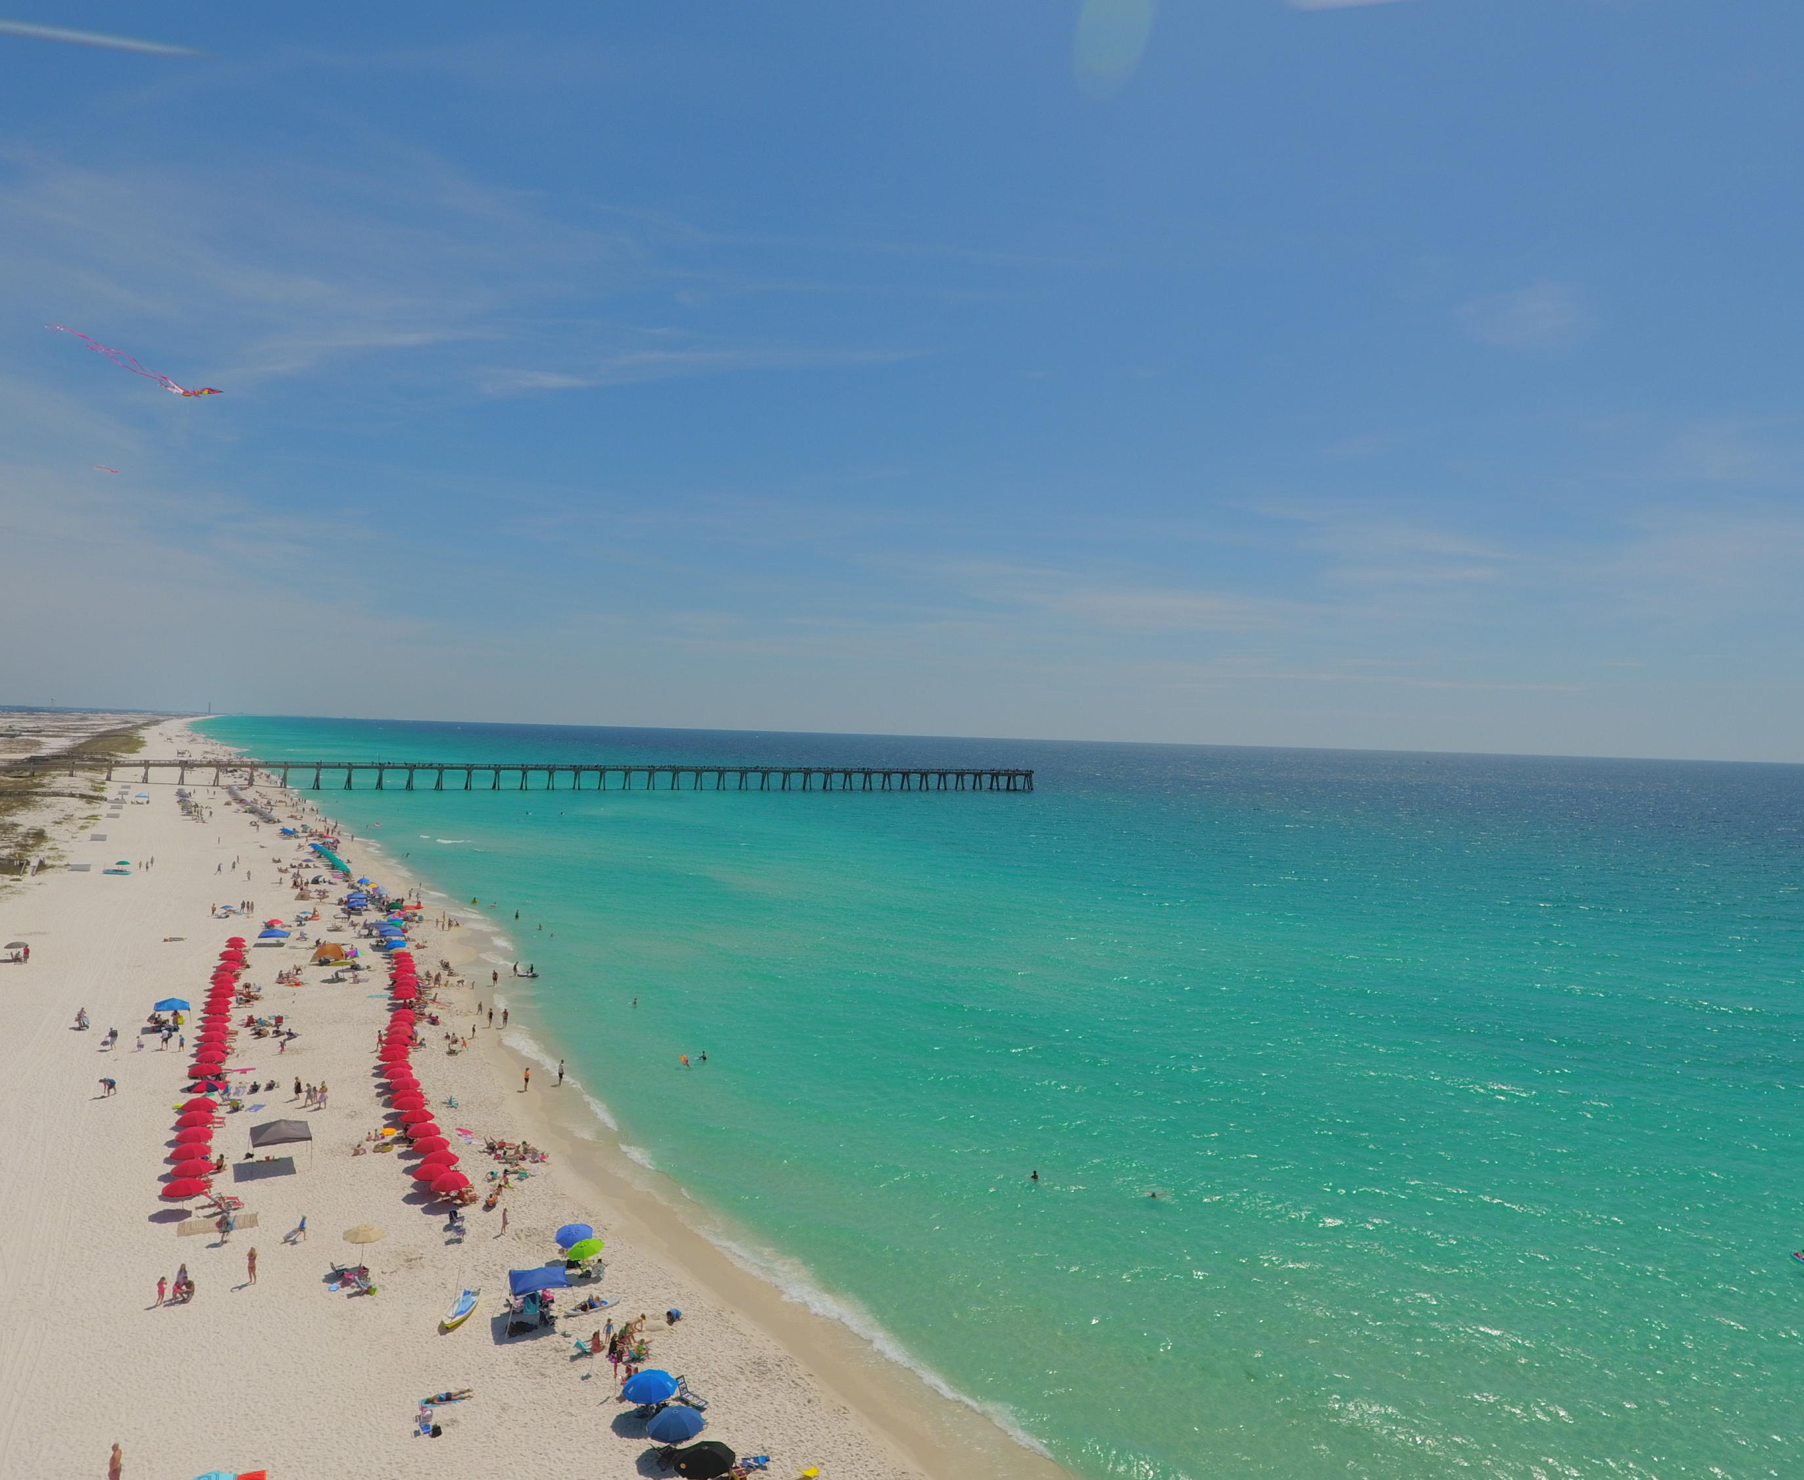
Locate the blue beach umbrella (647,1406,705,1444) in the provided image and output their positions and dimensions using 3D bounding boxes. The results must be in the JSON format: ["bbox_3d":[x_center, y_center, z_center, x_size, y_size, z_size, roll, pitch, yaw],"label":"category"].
[{"bbox_3d":[-8.146,25.077,41.275,2.100,1.800,2.100,2,0,0],"label":"blue beach umbrella"}]

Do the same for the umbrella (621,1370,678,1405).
[{"bbox_3d":[-9.555,25.019,43.375,2.100,1.800,2.100,2,0,0],"label":"umbrella"}]

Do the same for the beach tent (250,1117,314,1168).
[{"bbox_3d":[-36.395,23.610,66.907,3.050,2.600,3.050,2,0,-32],"label":"beach tent"}]

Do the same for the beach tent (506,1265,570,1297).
[{"bbox_3d":[-16.058,24.519,50.677,2.750,2.250,2.750,2,0,-25],"label":"beach tent"}]

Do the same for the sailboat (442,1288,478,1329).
[{"bbox_3d":[-19.619,25.290,50.540,1.080,0.500,2.800,2,0,2],"label":"sailboat"}]

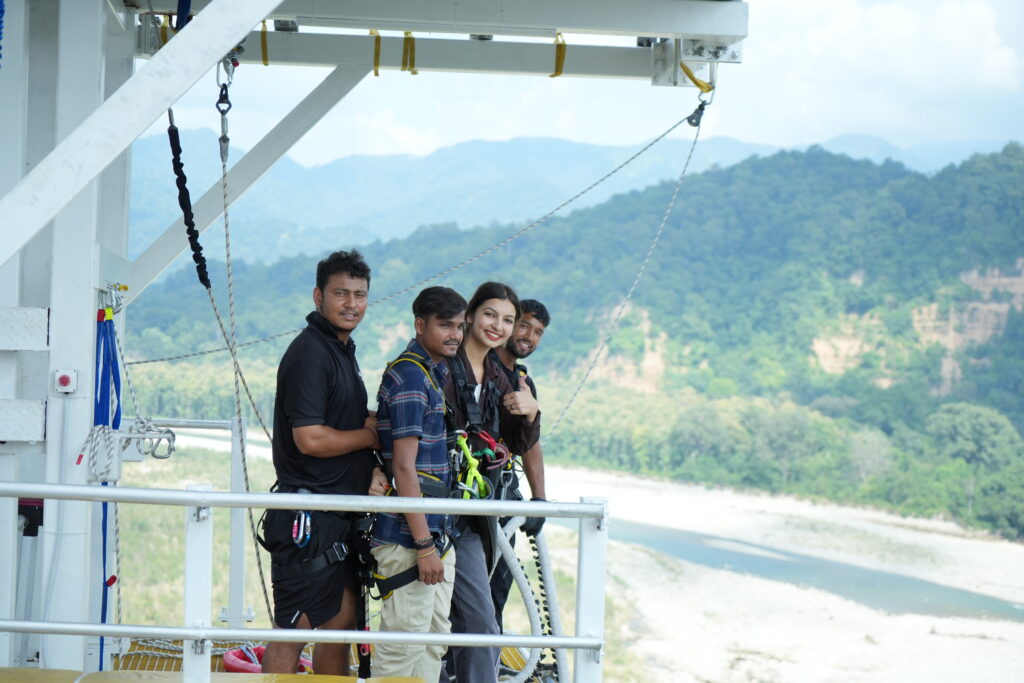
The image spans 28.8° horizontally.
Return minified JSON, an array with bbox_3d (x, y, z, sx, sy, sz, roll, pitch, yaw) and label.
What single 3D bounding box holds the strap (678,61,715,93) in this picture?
[{"bbox_3d":[0.843,-1.211,9.100,0.165,0.147,0.070,2,1,-2],"label":"strap"}]

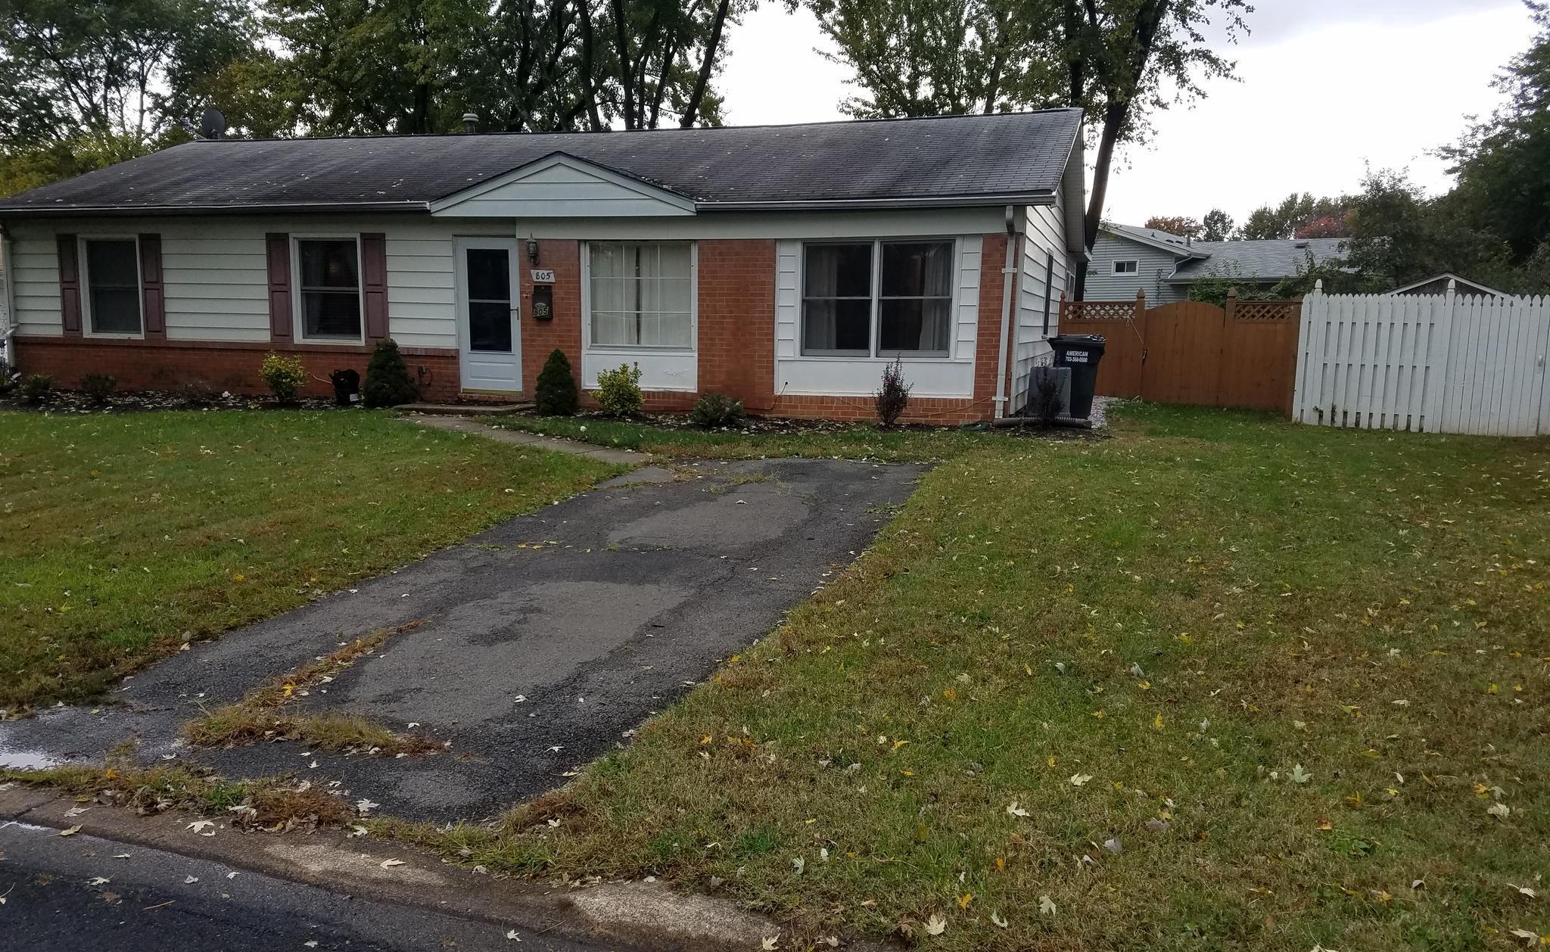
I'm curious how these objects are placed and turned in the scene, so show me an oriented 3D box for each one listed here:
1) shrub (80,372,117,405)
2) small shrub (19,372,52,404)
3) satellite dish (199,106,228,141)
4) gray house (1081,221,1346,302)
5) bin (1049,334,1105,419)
[{"bbox_3d":[-9.382,-1.218,16.150,0.460,0.460,0.440,3,8,17],"label":"shrub"},{"bbox_3d":[-10.533,-1.252,16.600,0.420,0.440,0.420,3,8,17],"label":"small shrub"},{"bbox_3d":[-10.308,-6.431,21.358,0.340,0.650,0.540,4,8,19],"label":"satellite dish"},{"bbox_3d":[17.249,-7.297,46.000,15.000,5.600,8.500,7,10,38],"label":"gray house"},{"bbox_3d":[3.724,-1.224,14.350,0.710,1.050,0.620,3,8,17],"label":"bin"}]

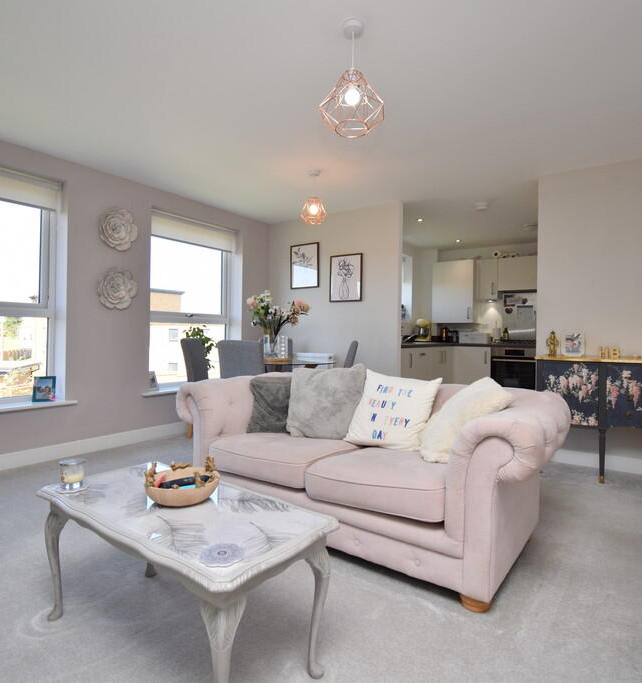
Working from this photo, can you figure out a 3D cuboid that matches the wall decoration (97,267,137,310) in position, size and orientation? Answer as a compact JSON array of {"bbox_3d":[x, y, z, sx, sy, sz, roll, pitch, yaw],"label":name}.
[{"bbox_3d":[-1.743,-0.448,3.665,0.070,0.367,0.355,1,1,35],"label":"wall decoration"}]

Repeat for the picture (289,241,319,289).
[{"bbox_3d":[-0.204,-0.895,5.099,0.425,0.525,0.025,2,1,36],"label":"picture"}]

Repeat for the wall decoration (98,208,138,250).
[{"bbox_3d":[-1.756,-0.976,3.729,0.055,0.355,0.345,1,1,35],"label":"wall decoration"}]

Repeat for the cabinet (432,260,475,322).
[{"bbox_3d":[2.026,-0.711,6.386,0.600,0.890,0.350,1,1,35],"label":"cabinet"}]

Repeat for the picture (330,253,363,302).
[{"bbox_3d":[0.267,-0.702,4.760,0.425,0.520,0.025,2,1,36],"label":"picture"}]

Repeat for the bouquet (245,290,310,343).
[{"bbox_3d":[-0.433,-0.249,4.250,0.600,0.520,0.470,1,1,0],"label":"bouquet"}]

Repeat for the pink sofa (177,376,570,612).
[{"bbox_3d":[0.209,0.606,2.348,2.000,0.740,0.950,1,1,35],"label":"pink sofa"}]

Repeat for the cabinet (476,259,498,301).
[{"bbox_3d":[2.468,-0.877,6.212,0.295,0.585,0.330,1,1,35],"label":"cabinet"}]

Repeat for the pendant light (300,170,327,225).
[{"bbox_3d":[-0.062,-1.208,3.557,0.212,0.405,0.212,1,1,0],"label":"pendant light"}]

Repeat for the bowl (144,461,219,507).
[{"bbox_3d":[-0.456,0.465,1.405,0.235,0.106,0.235,1,1,-18],"label":"bowl"}]

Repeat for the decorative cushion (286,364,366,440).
[{"bbox_3d":[0.026,0.351,2.500,0.440,0.430,0.150,2,-19,25],"label":"decorative cushion"}]

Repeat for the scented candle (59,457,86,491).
[{"bbox_3d":[-0.854,0.459,1.468,0.080,0.092,0.080,0,1,-30],"label":"scented candle"}]

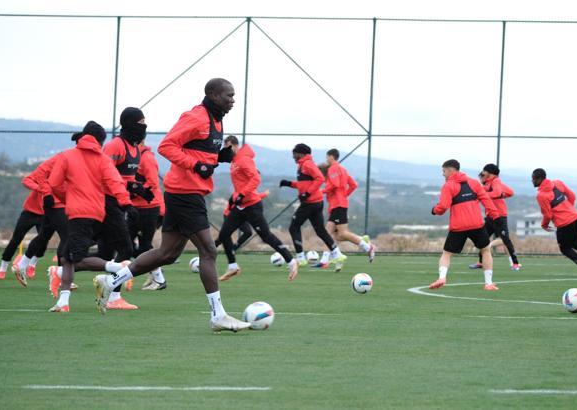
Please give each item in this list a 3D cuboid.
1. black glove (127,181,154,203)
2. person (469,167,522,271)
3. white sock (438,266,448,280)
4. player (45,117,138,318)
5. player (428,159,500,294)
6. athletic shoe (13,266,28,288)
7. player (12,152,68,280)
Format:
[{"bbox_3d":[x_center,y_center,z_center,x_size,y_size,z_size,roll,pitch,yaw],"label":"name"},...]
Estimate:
[{"bbox_3d":[-1.337,-0.119,26.700,0.240,0.130,0.100,30,0,12],"label":"black glove"},{"bbox_3d":[3.306,0.200,47.200,0.800,1.700,0.580,1,0,12],"label":"person"},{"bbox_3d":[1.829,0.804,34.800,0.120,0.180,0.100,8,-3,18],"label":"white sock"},{"bbox_3d":[-1.718,0.101,25.900,0.740,1.700,0.680,1,0,-27],"label":"player"},{"bbox_3d":[2.120,0.233,35.300,0.700,1.580,0.700,1,0,-37],"label":"player"},{"bbox_3d":[-3.050,0.824,33.600,0.120,0.280,0.110,-36,9,-6],"label":"athletic shoe"},{"bbox_3d":[-3.038,0.068,36.500,0.920,1.700,0.620,1,0,-21],"label":"player"}]

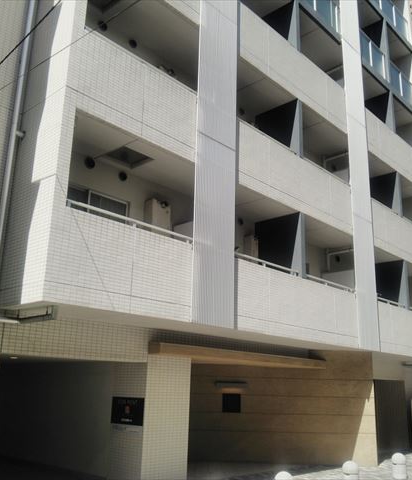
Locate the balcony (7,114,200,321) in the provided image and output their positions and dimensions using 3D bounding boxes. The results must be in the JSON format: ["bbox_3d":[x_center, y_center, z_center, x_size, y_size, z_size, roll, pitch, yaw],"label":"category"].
[{"bbox_3d":[-1.541,-0.199,8.610,1.150,2.745,2.678,-12,-20,40],"label":"balcony"}]

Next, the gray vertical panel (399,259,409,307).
[{"bbox_3d":[5.622,1.299,15.830,0.300,1.420,0.190,-12,-20,40],"label":"gray vertical panel"}]

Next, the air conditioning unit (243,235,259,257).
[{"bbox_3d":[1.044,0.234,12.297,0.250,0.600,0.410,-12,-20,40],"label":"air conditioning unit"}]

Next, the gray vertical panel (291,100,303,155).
[{"bbox_3d":[2.039,-2.480,12.632,0.300,1.430,0.170,-12,-20,40],"label":"gray vertical panel"}]

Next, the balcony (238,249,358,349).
[{"bbox_3d":[1.663,1.480,11.856,1.100,1.354,4.612,-12,-20,40],"label":"balcony"}]

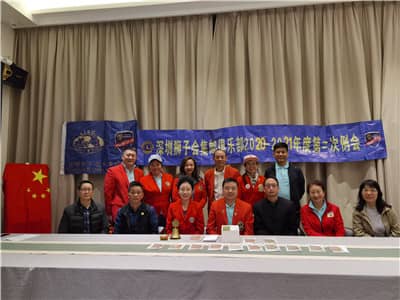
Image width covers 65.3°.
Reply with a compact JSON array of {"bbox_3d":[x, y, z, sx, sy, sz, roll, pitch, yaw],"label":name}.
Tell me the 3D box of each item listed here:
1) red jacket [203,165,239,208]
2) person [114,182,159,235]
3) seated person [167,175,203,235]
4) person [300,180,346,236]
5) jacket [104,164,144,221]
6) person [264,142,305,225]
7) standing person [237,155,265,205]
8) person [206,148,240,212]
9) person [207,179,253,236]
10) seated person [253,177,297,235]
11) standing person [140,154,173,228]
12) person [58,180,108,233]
[{"bbox_3d":[0.269,0.549,3.814,0.480,0.720,0.270,-1,-6,8],"label":"red jacket"},{"bbox_3d":[-0.664,0.957,3.112,0.500,1.280,0.750,-1,-6,0],"label":"person"},{"bbox_3d":[-0.146,0.923,3.057,0.450,1.327,0.740,-1,-6,2],"label":"seated person"},{"bbox_3d":[1.180,0.925,2.909,0.460,1.267,0.740,-2,-6,15],"label":"person"},{"bbox_3d":[-0.985,0.551,4.050,0.550,0.750,0.320,1,-3,-27],"label":"jacket"},{"bbox_3d":[1.036,0.776,3.706,0.500,1.732,0.320,-2,-6,13],"label":"person"},{"bbox_3d":[0.638,0.854,3.741,0.440,1.593,0.290,-1,-6,6],"label":"standing person"},{"bbox_3d":[0.288,0.821,4.048,0.480,1.670,0.300,0,-3,10],"label":"person"},{"bbox_3d":[0.325,0.970,3.211,0.520,1.300,0.750,0,-2,3],"label":"person"},{"bbox_3d":[0.807,0.958,3.183,0.510,1.320,0.750,0,-2,7],"label":"seated person"},{"bbox_3d":[-0.551,0.847,3.967,0.460,1.610,0.300,1,-3,-14],"label":"standing person"},{"bbox_3d":[-1.342,0.988,3.402,0.540,1.280,0.750,0,-2,-7],"label":"person"}]

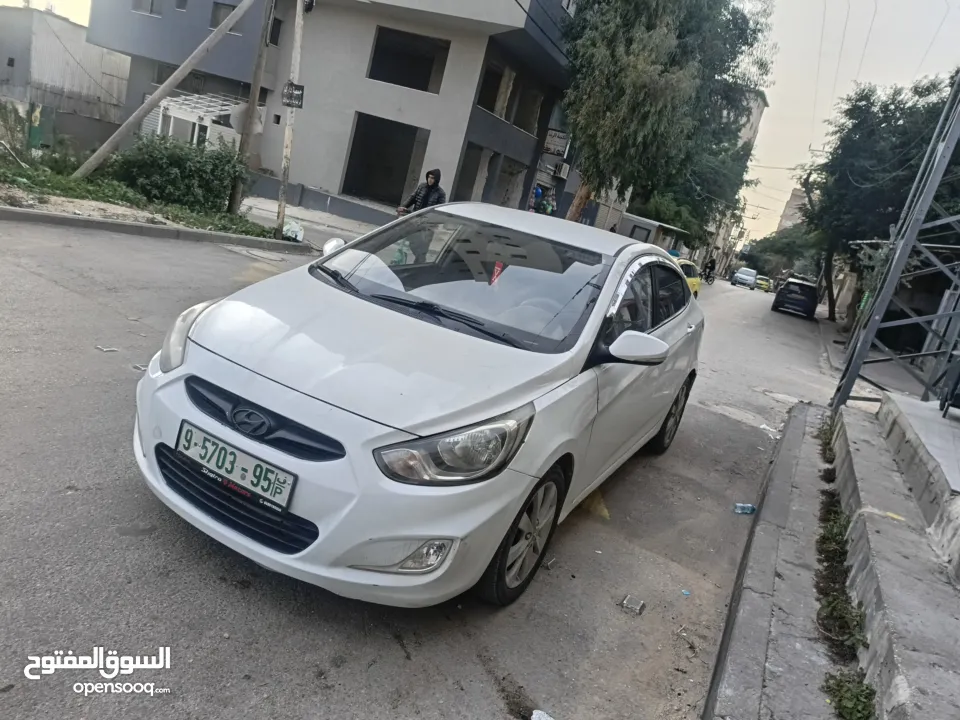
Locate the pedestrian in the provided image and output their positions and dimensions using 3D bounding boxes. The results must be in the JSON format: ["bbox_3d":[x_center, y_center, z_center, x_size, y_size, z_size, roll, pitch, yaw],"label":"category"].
[{"bbox_3d":[-0.883,-2.148,10.400,0.700,1.650,0.620,1,19,-44],"label":"pedestrian"}]

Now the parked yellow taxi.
[{"bbox_3d":[4.594,-2.092,17.196,1.750,1.460,4.400,20,14,22],"label":"parked yellow taxi"}]

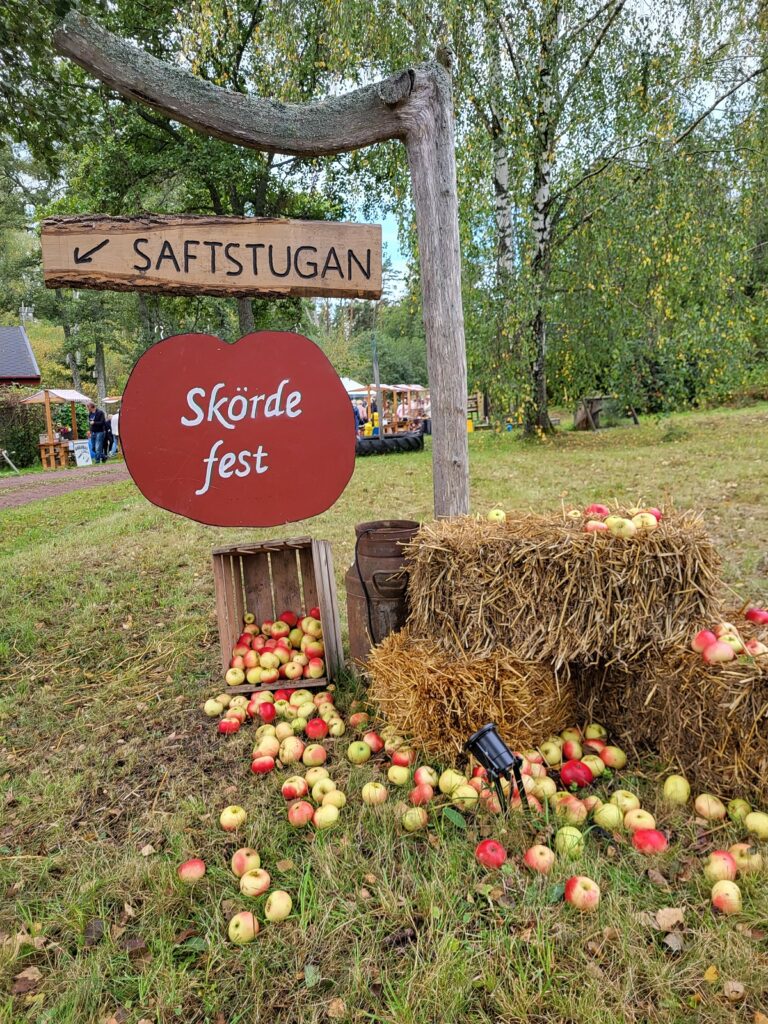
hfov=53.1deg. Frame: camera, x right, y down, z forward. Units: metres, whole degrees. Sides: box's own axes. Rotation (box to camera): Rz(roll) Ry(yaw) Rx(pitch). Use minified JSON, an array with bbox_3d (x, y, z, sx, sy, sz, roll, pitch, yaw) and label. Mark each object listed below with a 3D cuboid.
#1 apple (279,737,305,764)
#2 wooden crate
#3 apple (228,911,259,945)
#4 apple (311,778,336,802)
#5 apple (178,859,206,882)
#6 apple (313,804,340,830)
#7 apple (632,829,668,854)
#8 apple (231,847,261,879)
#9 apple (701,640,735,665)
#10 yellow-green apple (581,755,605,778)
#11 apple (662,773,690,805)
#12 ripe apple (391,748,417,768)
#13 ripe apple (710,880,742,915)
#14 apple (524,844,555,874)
[{"bbox_3d":[-0.292,0.756,2.438,0.079,0.071,0.079,0,9,0],"label":"apple"},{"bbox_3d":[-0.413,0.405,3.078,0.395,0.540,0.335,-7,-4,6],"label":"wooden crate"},{"bbox_3d":[-0.307,0.913,1.689,0.066,0.066,0.066,-2,8,0],"label":"apple"},{"bbox_3d":[-0.192,0.897,2.482,0.075,0.070,0.075,-3,9,0],"label":"apple"},{"bbox_3d":[-0.497,0.929,1.993,0.067,0.060,0.067,0,9,0],"label":"apple"},{"bbox_3d":[-0.163,0.857,2.160,0.070,0.063,0.070,0,9,0],"label":"apple"},{"bbox_3d":[0.666,0.824,1.926,0.072,0.065,0.072,0,9,0],"label":"apple"},{"bbox_3d":[-0.386,0.977,2.144,0.077,0.071,0.077,-3,9,0],"label":"apple"},{"bbox_3d":[0.906,0.382,2.080,0.082,0.070,0.082,-1,9,0],"label":"apple"},{"bbox_3d":[0.642,0.781,2.362,0.069,0.063,0.069,0,9,0],"label":"yellow-green apple"},{"bbox_3d":[0.816,0.774,2.142,0.074,0.077,0.074,-2,8,0],"label":"apple"},{"bbox_3d":[0.066,0.814,2.551,0.075,0.065,0.075,-1,9,0],"label":"ripe apple"},{"bbox_3d":[0.854,0.958,1.915,0.073,0.068,0.073,-3,9,0],"label":"ripe apple"},{"bbox_3d":[0.375,0.834,1.845,0.072,0.068,0.072,-2,8,0],"label":"apple"}]

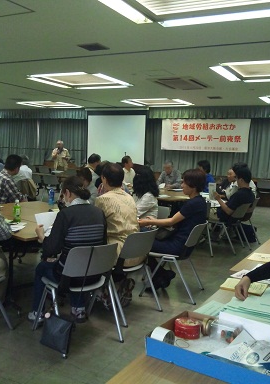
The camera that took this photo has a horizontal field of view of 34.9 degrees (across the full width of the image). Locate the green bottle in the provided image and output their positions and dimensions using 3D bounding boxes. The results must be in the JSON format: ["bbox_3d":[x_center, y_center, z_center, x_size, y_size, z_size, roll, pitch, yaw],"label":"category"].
[{"bbox_3d":[-1.125,0.182,4.141,0.068,0.217,0.068,2,6,0],"label":"green bottle"}]

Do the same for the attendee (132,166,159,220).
[{"bbox_3d":[0.045,0.324,5.327,0.700,1.270,0.460,5,7,26],"label":"attendee"}]

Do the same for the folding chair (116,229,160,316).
[{"bbox_3d":[-0.106,0.708,3.938,0.560,0.780,0.500,7,8,41],"label":"folding chair"}]

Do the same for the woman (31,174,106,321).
[{"bbox_3d":[-0.515,0.511,3.454,0.540,1.240,0.760,-2,7,-36],"label":"woman"}]

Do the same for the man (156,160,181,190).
[{"bbox_3d":[0.669,0.027,8.590,0.540,1.240,0.750,3,6,7],"label":"man"}]

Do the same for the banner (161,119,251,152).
[{"bbox_3d":[1.995,-1.648,12.541,2.700,0.920,0.050,5,6,28],"label":"banner"}]

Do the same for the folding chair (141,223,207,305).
[{"bbox_3d":[0.430,0.673,4.464,0.560,0.780,0.500,5,6,23],"label":"folding chair"}]

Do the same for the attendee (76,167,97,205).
[{"bbox_3d":[-0.723,0.294,5.417,0.720,1.210,0.480,0,6,-23],"label":"attendee"}]

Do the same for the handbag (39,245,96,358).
[{"bbox_3d":[-0.453,0.726,2.880,0.370,0.700,0.150,0,6,-27],"label":"handbag"}]

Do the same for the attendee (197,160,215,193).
[{"bbox_3d":[1.342,0.009,8.804,0.700,1.290,0.460,3,6,4],"label":"attendee"}]

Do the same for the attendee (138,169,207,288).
[{"bbox_3d":[0.367,0.409,4.468,0.740,1.300,0.460,5,6,23],"label":"attendee"}]

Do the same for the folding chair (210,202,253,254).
[{"bbox_3d":[1.388,0.491,6.342,0.540,0.730,0.500,7,7,38],"label":"folding chair"}]

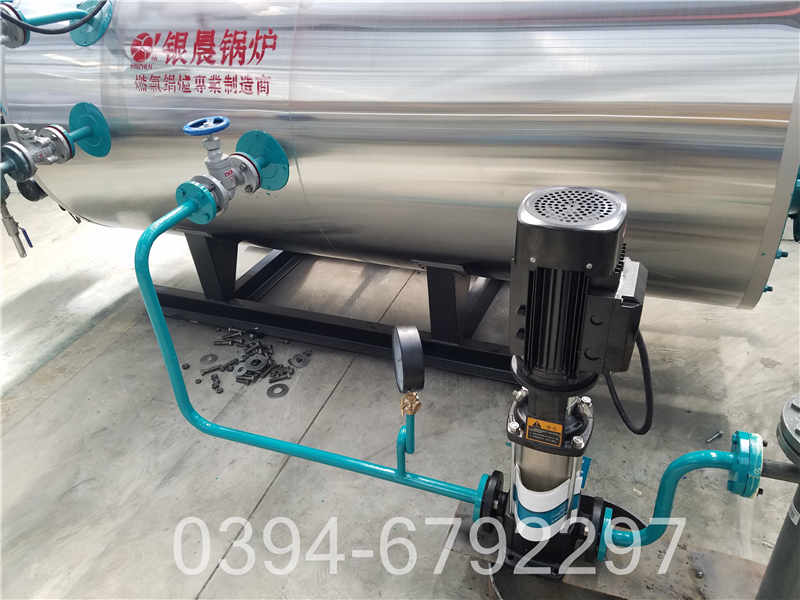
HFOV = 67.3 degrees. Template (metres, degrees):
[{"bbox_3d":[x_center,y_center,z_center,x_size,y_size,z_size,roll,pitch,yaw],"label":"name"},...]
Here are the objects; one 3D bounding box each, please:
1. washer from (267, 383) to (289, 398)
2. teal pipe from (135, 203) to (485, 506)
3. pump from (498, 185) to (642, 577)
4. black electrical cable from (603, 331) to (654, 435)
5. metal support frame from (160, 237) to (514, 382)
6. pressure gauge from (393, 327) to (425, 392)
[{"bbox_3d":[-0.398,0.297,1.958,0.072,0.005,0.072,-3,32,2],"label":"washer"},{"bbox_3d":[-0.185,0.095,1.428,0.829,0.537,0.278,9,34,20],"label":"teal pipe"},{"bbox_3d":[0.302,0.203,1.180,0.262,0.828,0.220,8,33,18],"label":"pump"},{"bbox_3d":[0.406,0.146,1.062,0.096,0.223,0.066,9,34,20],"label":"black electrical cable"},{"bbox_3d":[-0.137,-0.179,2.324,1.663,0.396,0.728,9,34,20],"label":"metal support frame"},{"bbox_3d":[0.018,0.116,1.165,0.040,0.128,0.128,-7,32,-5],"label":"pressure gauge"}]

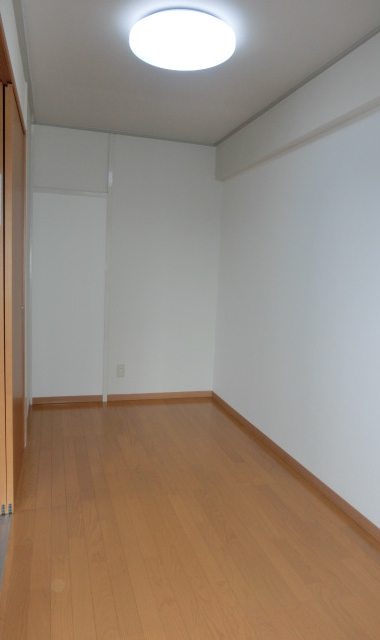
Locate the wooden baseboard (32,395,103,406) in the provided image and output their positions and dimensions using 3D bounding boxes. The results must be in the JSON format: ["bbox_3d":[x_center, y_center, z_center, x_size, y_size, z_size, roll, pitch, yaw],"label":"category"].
[{"bbox_3d":[-1.101,0.734,4.026,0.618,0.062,0.014,0,7,-17],"label":"wooden baseboard"}]

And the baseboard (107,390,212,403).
[{"bbox_3d":[-0.271,0.739,4.281,1.040,0.062,0.014,0,7,-17],"label":"baseboard"}]

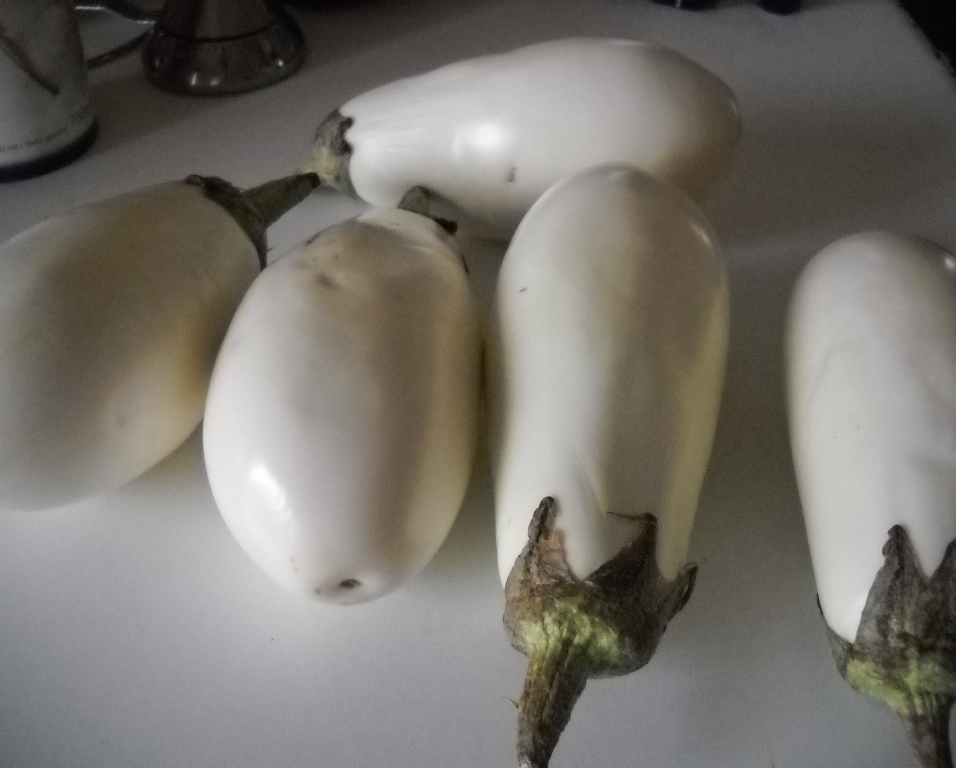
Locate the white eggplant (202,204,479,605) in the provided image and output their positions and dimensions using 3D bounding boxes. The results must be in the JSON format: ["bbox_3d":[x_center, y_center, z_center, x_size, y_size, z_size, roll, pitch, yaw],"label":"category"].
[{"bbox_3d":[-0.037,-0.006,0.359,0.083,0.083,0.166,3,43,1],"label":"white eggplant"}]

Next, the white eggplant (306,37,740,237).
[{"bbox_3d":[0.019,-0.099,0.463,0.181,0.080,0.080,-4,43,-5],"label":"white eggplant"}]

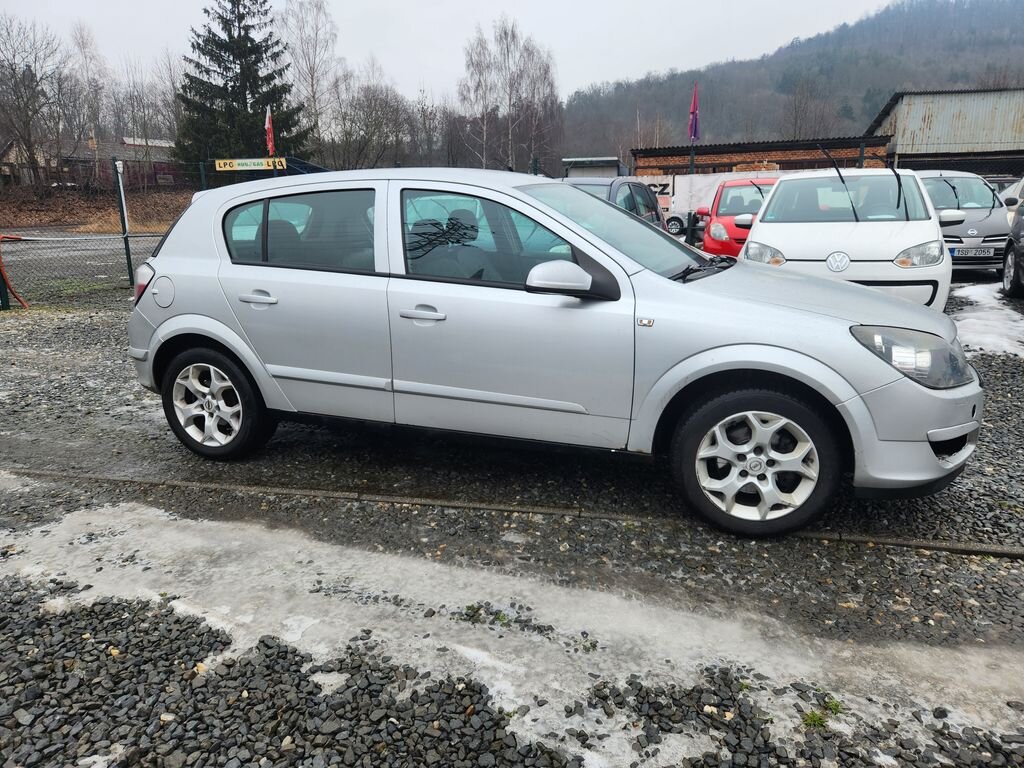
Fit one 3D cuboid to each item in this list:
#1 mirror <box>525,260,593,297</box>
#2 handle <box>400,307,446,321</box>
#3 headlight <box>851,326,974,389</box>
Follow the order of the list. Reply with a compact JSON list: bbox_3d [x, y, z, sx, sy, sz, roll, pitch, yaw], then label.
[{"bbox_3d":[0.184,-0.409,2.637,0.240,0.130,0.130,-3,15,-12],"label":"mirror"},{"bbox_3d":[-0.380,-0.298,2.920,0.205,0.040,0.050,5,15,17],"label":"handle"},{"bbox_3d":[1.504,-0.106,2.528,0.500,0.250,0.340,5,15,19],"label":"headlight"}]

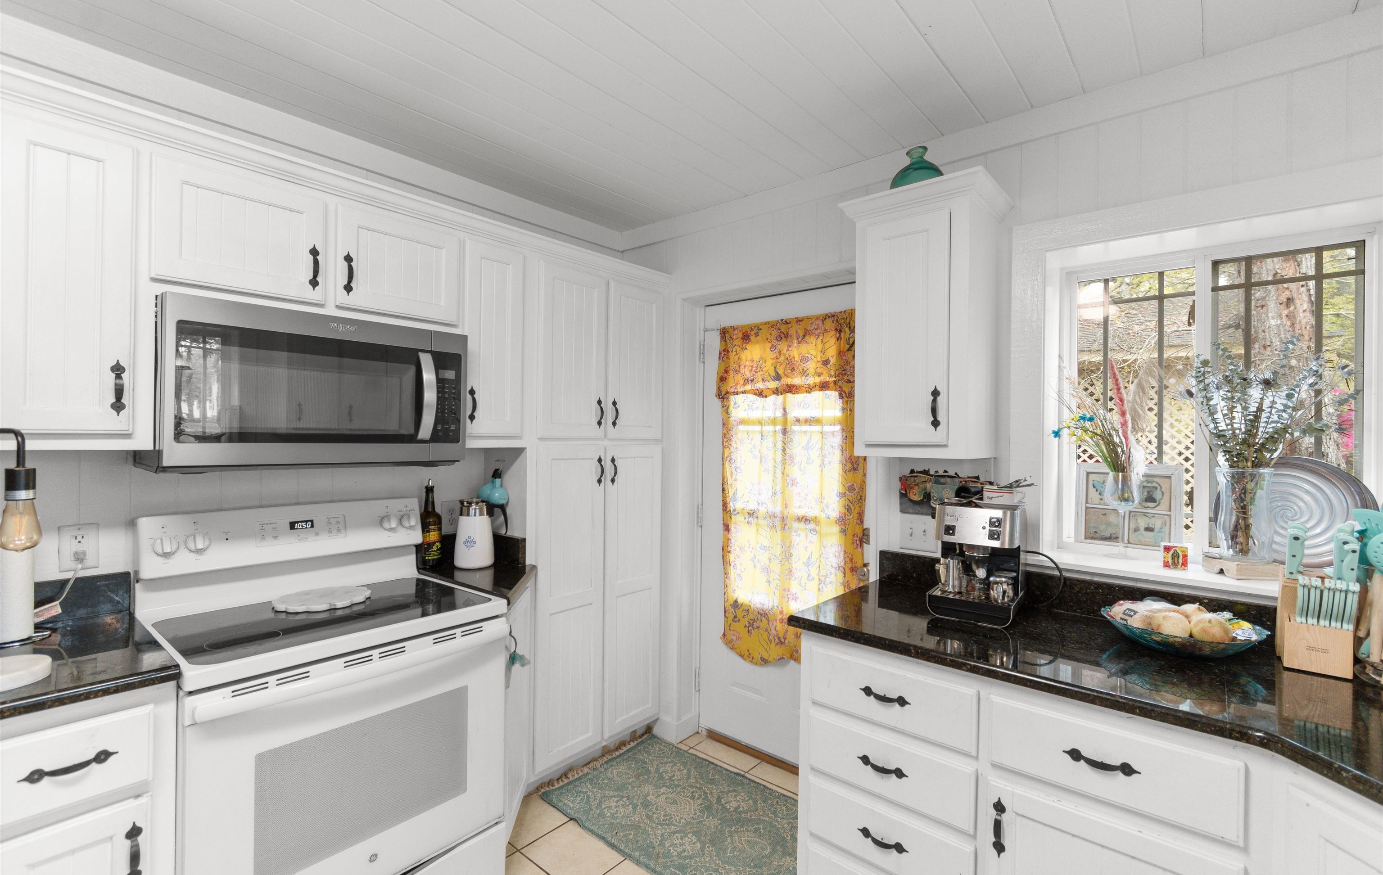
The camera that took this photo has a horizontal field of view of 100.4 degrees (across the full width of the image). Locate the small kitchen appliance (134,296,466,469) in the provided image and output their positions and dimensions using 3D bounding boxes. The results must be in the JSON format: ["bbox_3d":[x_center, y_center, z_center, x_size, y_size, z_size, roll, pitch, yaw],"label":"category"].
[{"bbox_3d":[-1.148,-0.128,1.785,0.430,0.435,0.760,1,0,41],"label":"small kitchen appliance"}]

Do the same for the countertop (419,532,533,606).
[{"bbox_3d":[-0.725,0.464,2.107,0.670,0.140,0.325,1,0,41],"label":"countertop"}]

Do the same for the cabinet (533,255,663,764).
[{"bbox_3d":[-0.526,0.343,2.719,0.360,2.150,0.770,1,0,42],"label":"cabinet"}]

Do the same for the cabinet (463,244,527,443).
[{"bbox_3d":[-0.834,-0.354,2.222,0.320,0.730,0.260,1,0,41],"label":"cabinet"}]

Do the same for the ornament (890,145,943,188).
[{"bbox_3d":[0.734,-0.839,1.878,0.195,0.225,0.195,1,0,41],"label":"ornament"}]

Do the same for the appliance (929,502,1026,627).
[{"bbox_3d":[0.839,0.352,1.682,0.220,0.320,0.245,1,0,38],"label":"appliance"}]

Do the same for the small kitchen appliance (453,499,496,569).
[{"bbox_3d":[-0.843,0.379,2.308,0.190,0.265,0.150,1,0,-11],"label":"small kitchen appliance"}]

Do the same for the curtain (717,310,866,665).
[{"bbox_3d":[0.402,0.248,2.471,0.730,1.510,0.080,1,0,39],"label":"curtain"}]

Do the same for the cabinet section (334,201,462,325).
[{"bbox_3d":[-1.043,-0.536,1.947,0.320,0.300,0.376,0,0,41],"label":"cabinet section"}]

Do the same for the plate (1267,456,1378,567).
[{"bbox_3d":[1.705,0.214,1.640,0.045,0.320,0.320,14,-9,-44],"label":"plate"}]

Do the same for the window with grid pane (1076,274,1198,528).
[{"bbox_3d":[1.437,-0.103,1.878,0.335,0.860,0.050,1,0,41],"label":"window with grid pane"}]

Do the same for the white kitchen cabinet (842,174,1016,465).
[{"bbox_3d":[0.745,-0.343,1.850,0.420,0.810,0.330,1,0,41],"label":"white kitchen cabinet"}]

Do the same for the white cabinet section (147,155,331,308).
[{"bbox_3d":[-1.310,-0.539,1.645,0.320,0.300,0.368,0,0,41],"label":"white cabinet section"}]

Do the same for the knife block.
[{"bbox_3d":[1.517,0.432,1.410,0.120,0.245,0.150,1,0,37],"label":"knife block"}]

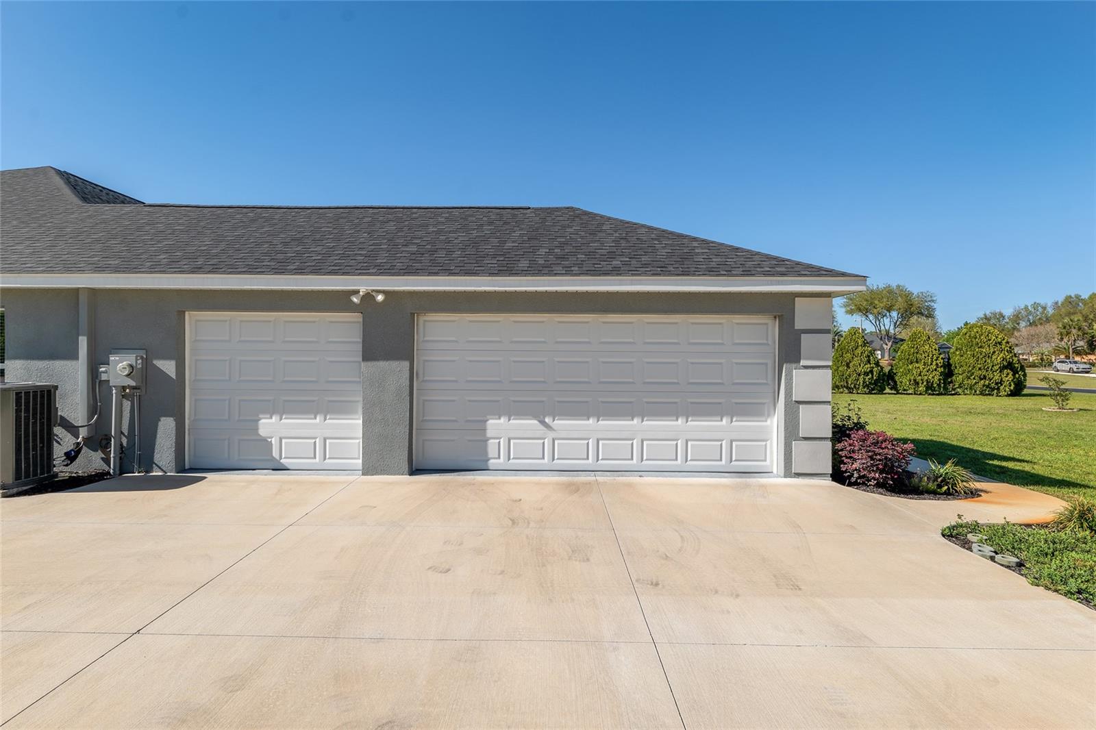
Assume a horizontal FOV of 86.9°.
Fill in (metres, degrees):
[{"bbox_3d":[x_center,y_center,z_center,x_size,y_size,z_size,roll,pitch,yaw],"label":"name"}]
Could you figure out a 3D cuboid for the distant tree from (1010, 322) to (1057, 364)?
[{"bbox_3d":[67.348,-2.841,80.000,5.000,5.900,5.000,1,0,40],"label":"distant tree"}]

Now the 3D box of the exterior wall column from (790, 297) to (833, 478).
[{"bbox_3d":[3.410,0.285,7.660,0.510,2.340,0.420,0,0,1],"label":"exterior wall column"}]

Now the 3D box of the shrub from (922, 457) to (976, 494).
[{"bbox_3d":[4.750,1.300,6.850,0.620,0.420,0.600,0,0,1],"label":"shrub"}]

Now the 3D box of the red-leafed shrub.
[{"bbox_3d":[4.418,1.212,7.800,0.950,0.720,0.950,1,0,30],"label":"red-leafed shrub"}]

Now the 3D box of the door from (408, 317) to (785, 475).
[{"bbox_3d":[0.645,0.370,7.780,4.880,2.140,0.090,0,0,1],"label":"door"}]

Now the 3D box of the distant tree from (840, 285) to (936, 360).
[{"bbox_3d":[38.200,-4.700,65.000,9.300,8.500,9.000,0,0,1],"label":"distant tree"}]

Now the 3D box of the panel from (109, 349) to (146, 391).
[{"bbox_3d":[-5.460,0.070,7.460,0.420,0.510,0.190,0,0,1],"label":"panel"}]

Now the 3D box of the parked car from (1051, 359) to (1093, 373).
[{"bbox_3d":[63.490,0.207,70.000,1.850,1.580,4.600,0,0,15],"label":"parked car"}]

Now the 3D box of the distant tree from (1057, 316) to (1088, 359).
[{"bbox_3d":[72.400,-3.400,80.000,3.500,7.000,3.500,0,0,1],"label":"distant tree"}]

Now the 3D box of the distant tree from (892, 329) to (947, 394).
[{"bbox_3d":[18.295,-0.169,28.500,2.300,3.250,2.300,1,0,33],"label":"distant tree"}]

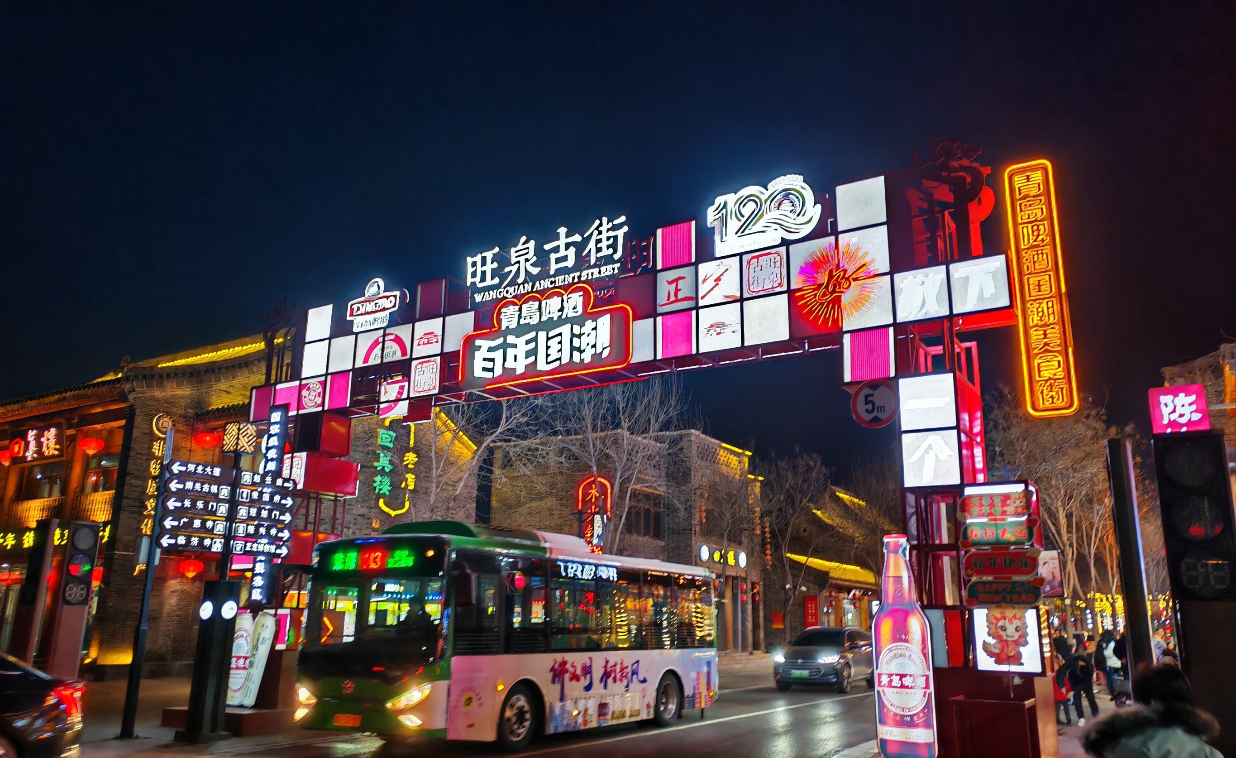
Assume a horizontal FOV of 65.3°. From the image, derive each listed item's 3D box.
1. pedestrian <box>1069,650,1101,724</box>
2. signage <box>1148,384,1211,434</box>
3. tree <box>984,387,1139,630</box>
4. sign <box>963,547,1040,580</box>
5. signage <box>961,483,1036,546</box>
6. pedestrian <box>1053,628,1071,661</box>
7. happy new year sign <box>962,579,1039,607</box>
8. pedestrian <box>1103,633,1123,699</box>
[{"bbox_3d":[8.754,5.768,18.178,0.580,1.300,0.750,-4,-15,19],"label":"pedestrian"},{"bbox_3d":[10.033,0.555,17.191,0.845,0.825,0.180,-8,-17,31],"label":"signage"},{"bbox_3d":[12.025,4.302,25.872,4.300,8.000,4.300,-8,-17,31],"label":"tree"},{"bbox_3d":[4.038,1.940,10.165,0.773,0.314,0.060,-8,-17,31],"label":"sign"},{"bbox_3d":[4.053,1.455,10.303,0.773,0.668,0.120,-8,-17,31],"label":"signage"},{"bbox_3d":[8.095,5.452,17.755,0.500,1.680,0.320,-8,-17,31],"label":"pedestrian"},{"bbox_3d":[4.029,2.236,10.094,0.773,0.295,0.060,-8,-17,31],"label":"happy new year sign"},{"bbox_3d":[12.341,7.195,24.238,0.450,1.600,0.520,8,-16,-25],"label":"pedestrian"}]

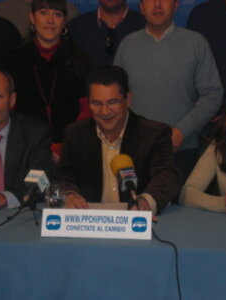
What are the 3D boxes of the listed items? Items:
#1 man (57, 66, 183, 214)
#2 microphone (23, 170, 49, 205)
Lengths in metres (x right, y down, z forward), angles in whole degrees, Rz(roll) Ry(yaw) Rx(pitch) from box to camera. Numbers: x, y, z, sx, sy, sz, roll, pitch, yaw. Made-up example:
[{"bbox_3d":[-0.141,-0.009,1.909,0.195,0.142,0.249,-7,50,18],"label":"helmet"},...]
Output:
[{"bbox_3d":[0.020,0.300,4.120,0.540,1.270,0.760,2,9,11],"label":"man"},{"bbox_3d":[-0.305,0.147,3.810,0.062,0.062,0.165,8,54,27],"label":"microphone"}]

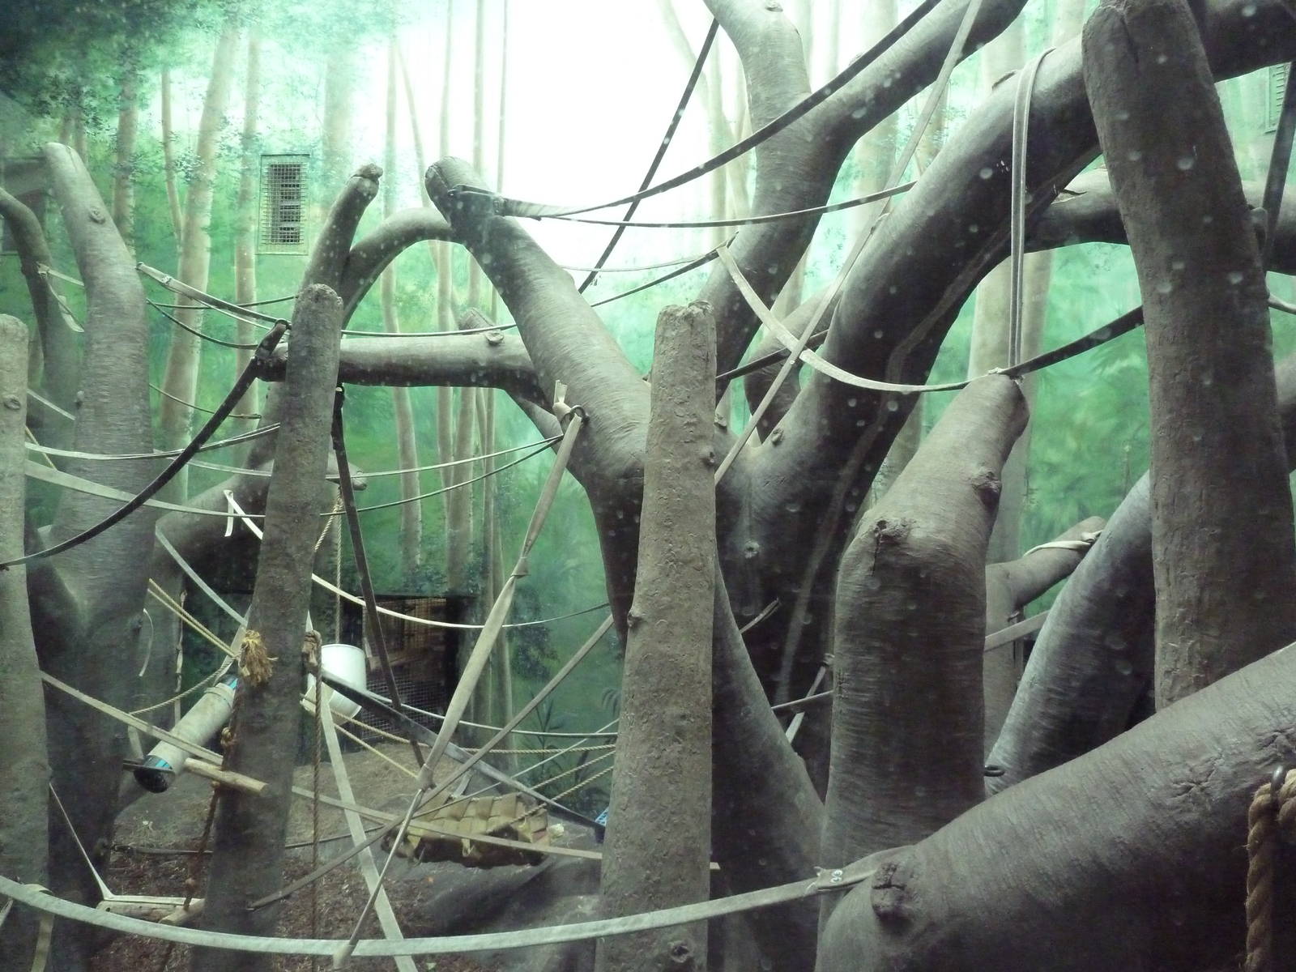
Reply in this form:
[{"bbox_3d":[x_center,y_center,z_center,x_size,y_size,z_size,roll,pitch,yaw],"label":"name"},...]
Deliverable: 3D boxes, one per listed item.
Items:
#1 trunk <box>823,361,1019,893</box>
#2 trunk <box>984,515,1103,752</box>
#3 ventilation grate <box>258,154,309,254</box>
[{"bbox_3d":[0.766,0.429,2.600,0.550,1.450,0.460,1,-1,9],"label":"trunk"},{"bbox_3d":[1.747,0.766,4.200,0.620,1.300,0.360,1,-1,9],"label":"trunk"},{"bbox_3d":[-2.470,-1.906,6.350,0.345,0.680,0.045,1,-1,3],"label":"ventilation grate"}]

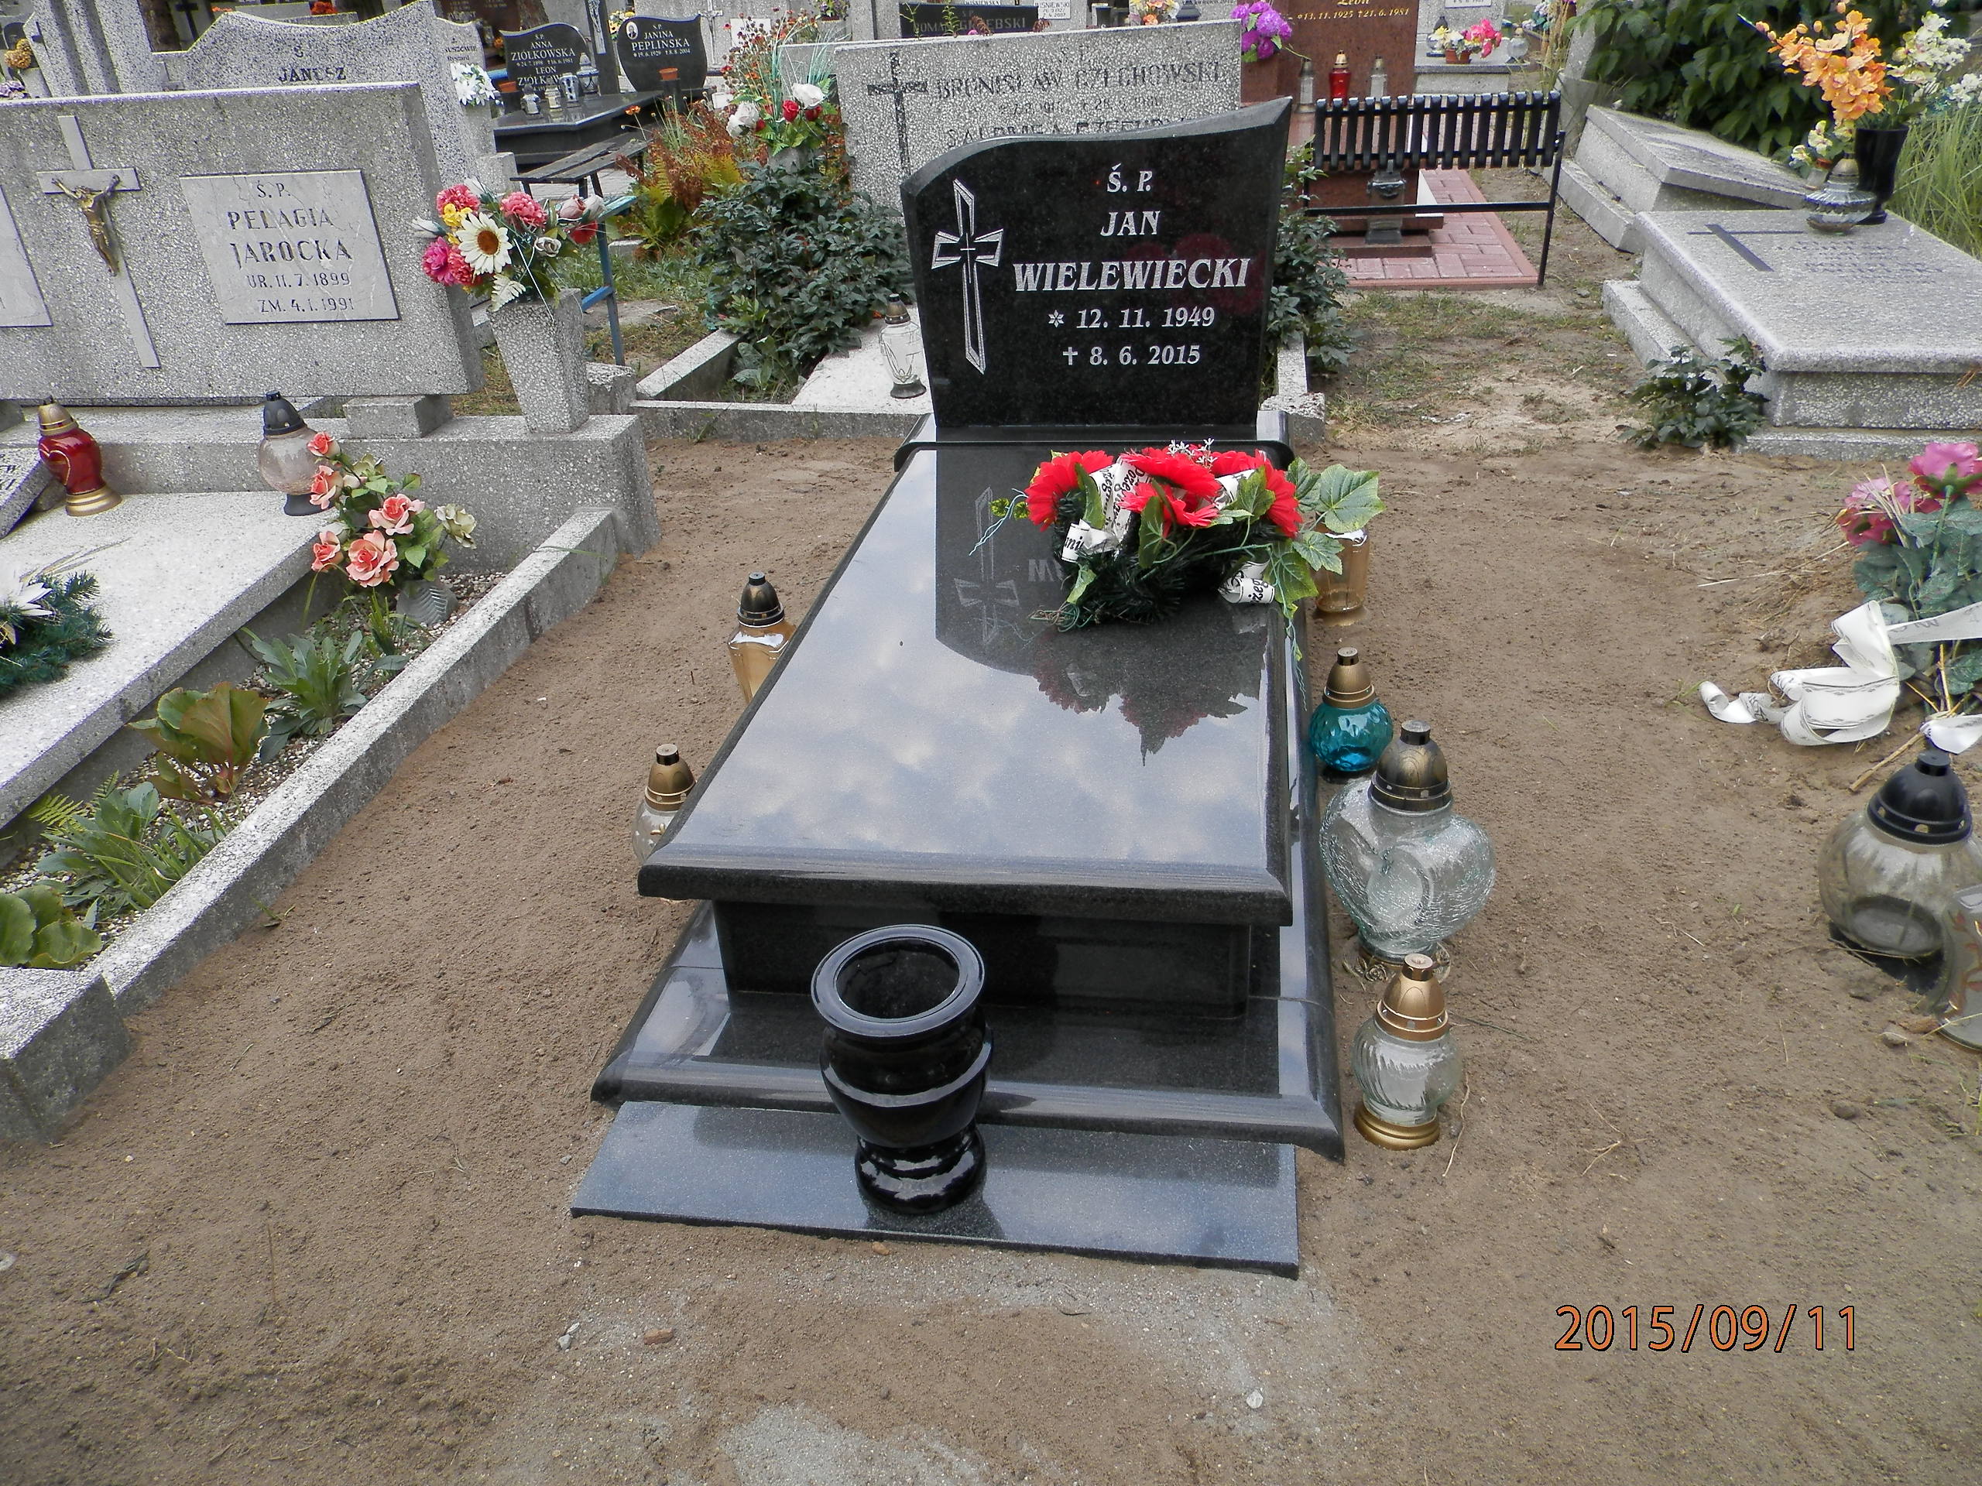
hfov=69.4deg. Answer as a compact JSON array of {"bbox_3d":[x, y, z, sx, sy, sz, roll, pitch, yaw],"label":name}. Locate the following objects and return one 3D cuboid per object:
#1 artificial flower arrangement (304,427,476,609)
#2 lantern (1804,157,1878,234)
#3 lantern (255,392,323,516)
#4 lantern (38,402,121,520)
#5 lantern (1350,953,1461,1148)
[{"bbox_3d":[-1.314,-0.478,3.126,0.360,0.330,0.290,10,35,21],"label":"artificial flower arrangement"},{"bbox_3d":[3.049,-1.962,5.104,0.250,0.235,0.250,1,29,10],"label":"lantern"},{"bbox_3d":[-1.587,-0.656,3.244,0.142,0.267,0.142,2,32,8],"label":"lantern"},{"bbox_3d":[-2.130,-0.668,3.325,0.135,0.257,0.130,2,32,8],"label":"lantern"},{"bbox_3d":[0.504,0.362,1.729,0.133,0.260,0.133,2,32,8],"label":"lantern"}]

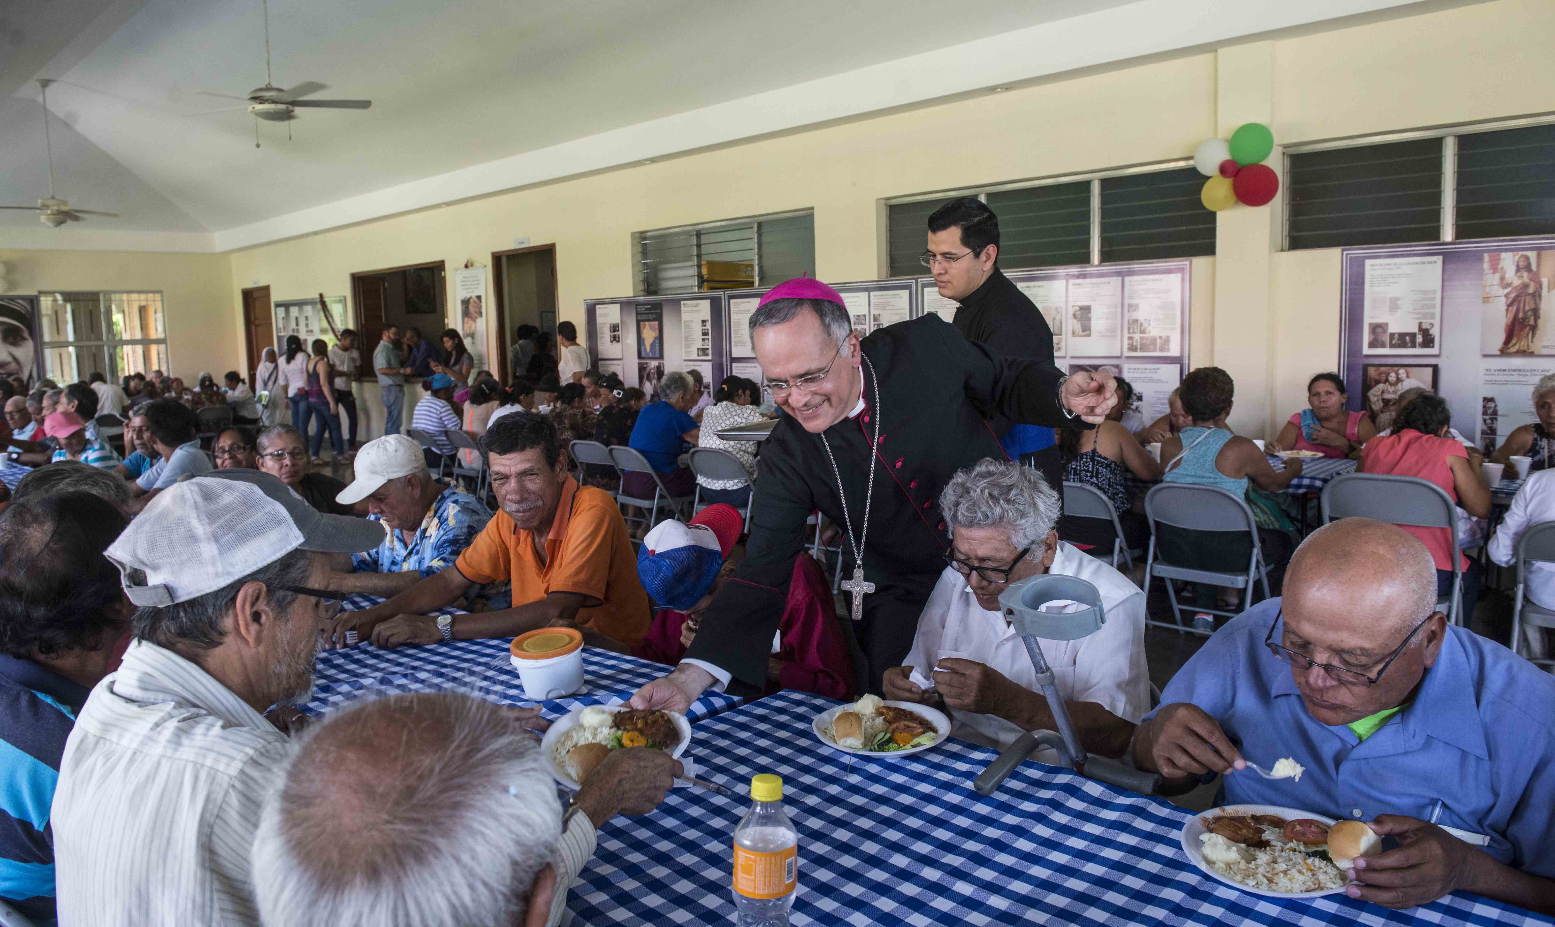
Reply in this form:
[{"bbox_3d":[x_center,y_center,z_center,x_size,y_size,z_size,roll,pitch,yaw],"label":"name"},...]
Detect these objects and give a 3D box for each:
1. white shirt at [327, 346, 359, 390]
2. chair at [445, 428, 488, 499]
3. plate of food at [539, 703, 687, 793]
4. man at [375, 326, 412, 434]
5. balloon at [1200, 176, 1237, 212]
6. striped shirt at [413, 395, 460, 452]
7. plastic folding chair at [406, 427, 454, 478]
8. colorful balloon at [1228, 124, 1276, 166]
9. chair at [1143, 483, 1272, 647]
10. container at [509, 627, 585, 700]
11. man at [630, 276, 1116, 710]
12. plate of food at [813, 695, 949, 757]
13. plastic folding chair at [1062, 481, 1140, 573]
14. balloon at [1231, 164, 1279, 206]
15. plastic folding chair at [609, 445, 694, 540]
[{"bbox_3d":[-5.827,-1.283,13.950,0.460,0.620,0.280,-7,9,-37],"label":"white shirt"},{"bbox_3d":[-2.436,0.070,8.492,0.492,0.760,0.457,-9,10,-44],"label":"chair"},{"bbox_3d":[-0.245,0.426,1.590,0.230,0.045,0.230,0,19,0],"label":"plate of food"},{"bbox_3d":[-4.635,-0.814,12.500,0.400,1.710,0.480,-5,8,-29],"label":"man"},{"bbox_3d":[2.555,-1.557,6.000,0.220,0.230,0.220,5,9,42],"label":"balloon"},{"bbox_3d":[-2.793,-0.324,8.500,0.410,0.500,0.300,3,8,36],"label":"striped shirt"},{"bbox_3d":[-2.863,0.050,8.760,0.457,0.760,0.492,4,9,39],"label":"plastic folding chair"},{"bbox_3d":[2.719,-1.827,5.950,0.250,0.260,0.250,5,9,42],"label":"colorful balloon"},{"bbox_3d":[1.924,0.428,4.557,0.465,0.760,0.480,4,9,41],"label":"chair"},{"bbox_3d":[-0.468,0.397,2.042,0.147,0.105,0.147,-5,7,1],"label":"container"},{"bbox_3d":[0.218,0.415,1.900,0.820,1.500,0.750,0,7,12],"label":"man"},{"bbox_3d":[0.175,0.441,1.744,0.233,0.050,0.233,-2,7,0],"label":"plate of food"},{"bbox_3d":[1.395,0.422,4.729,0.492,0.760,0.457,-9,10,-43],"label":"plastic folding chair"},{"bbox_3d":[2.836,-1.645,6.142,0.270,0.255,0.270,5,10,42],"label":"balloon"},{"bbox_3d":[-0.818,0.237,6.761,0.492,0.760,0.457,-8,9,-39],"label":"plastic folding chair"}]

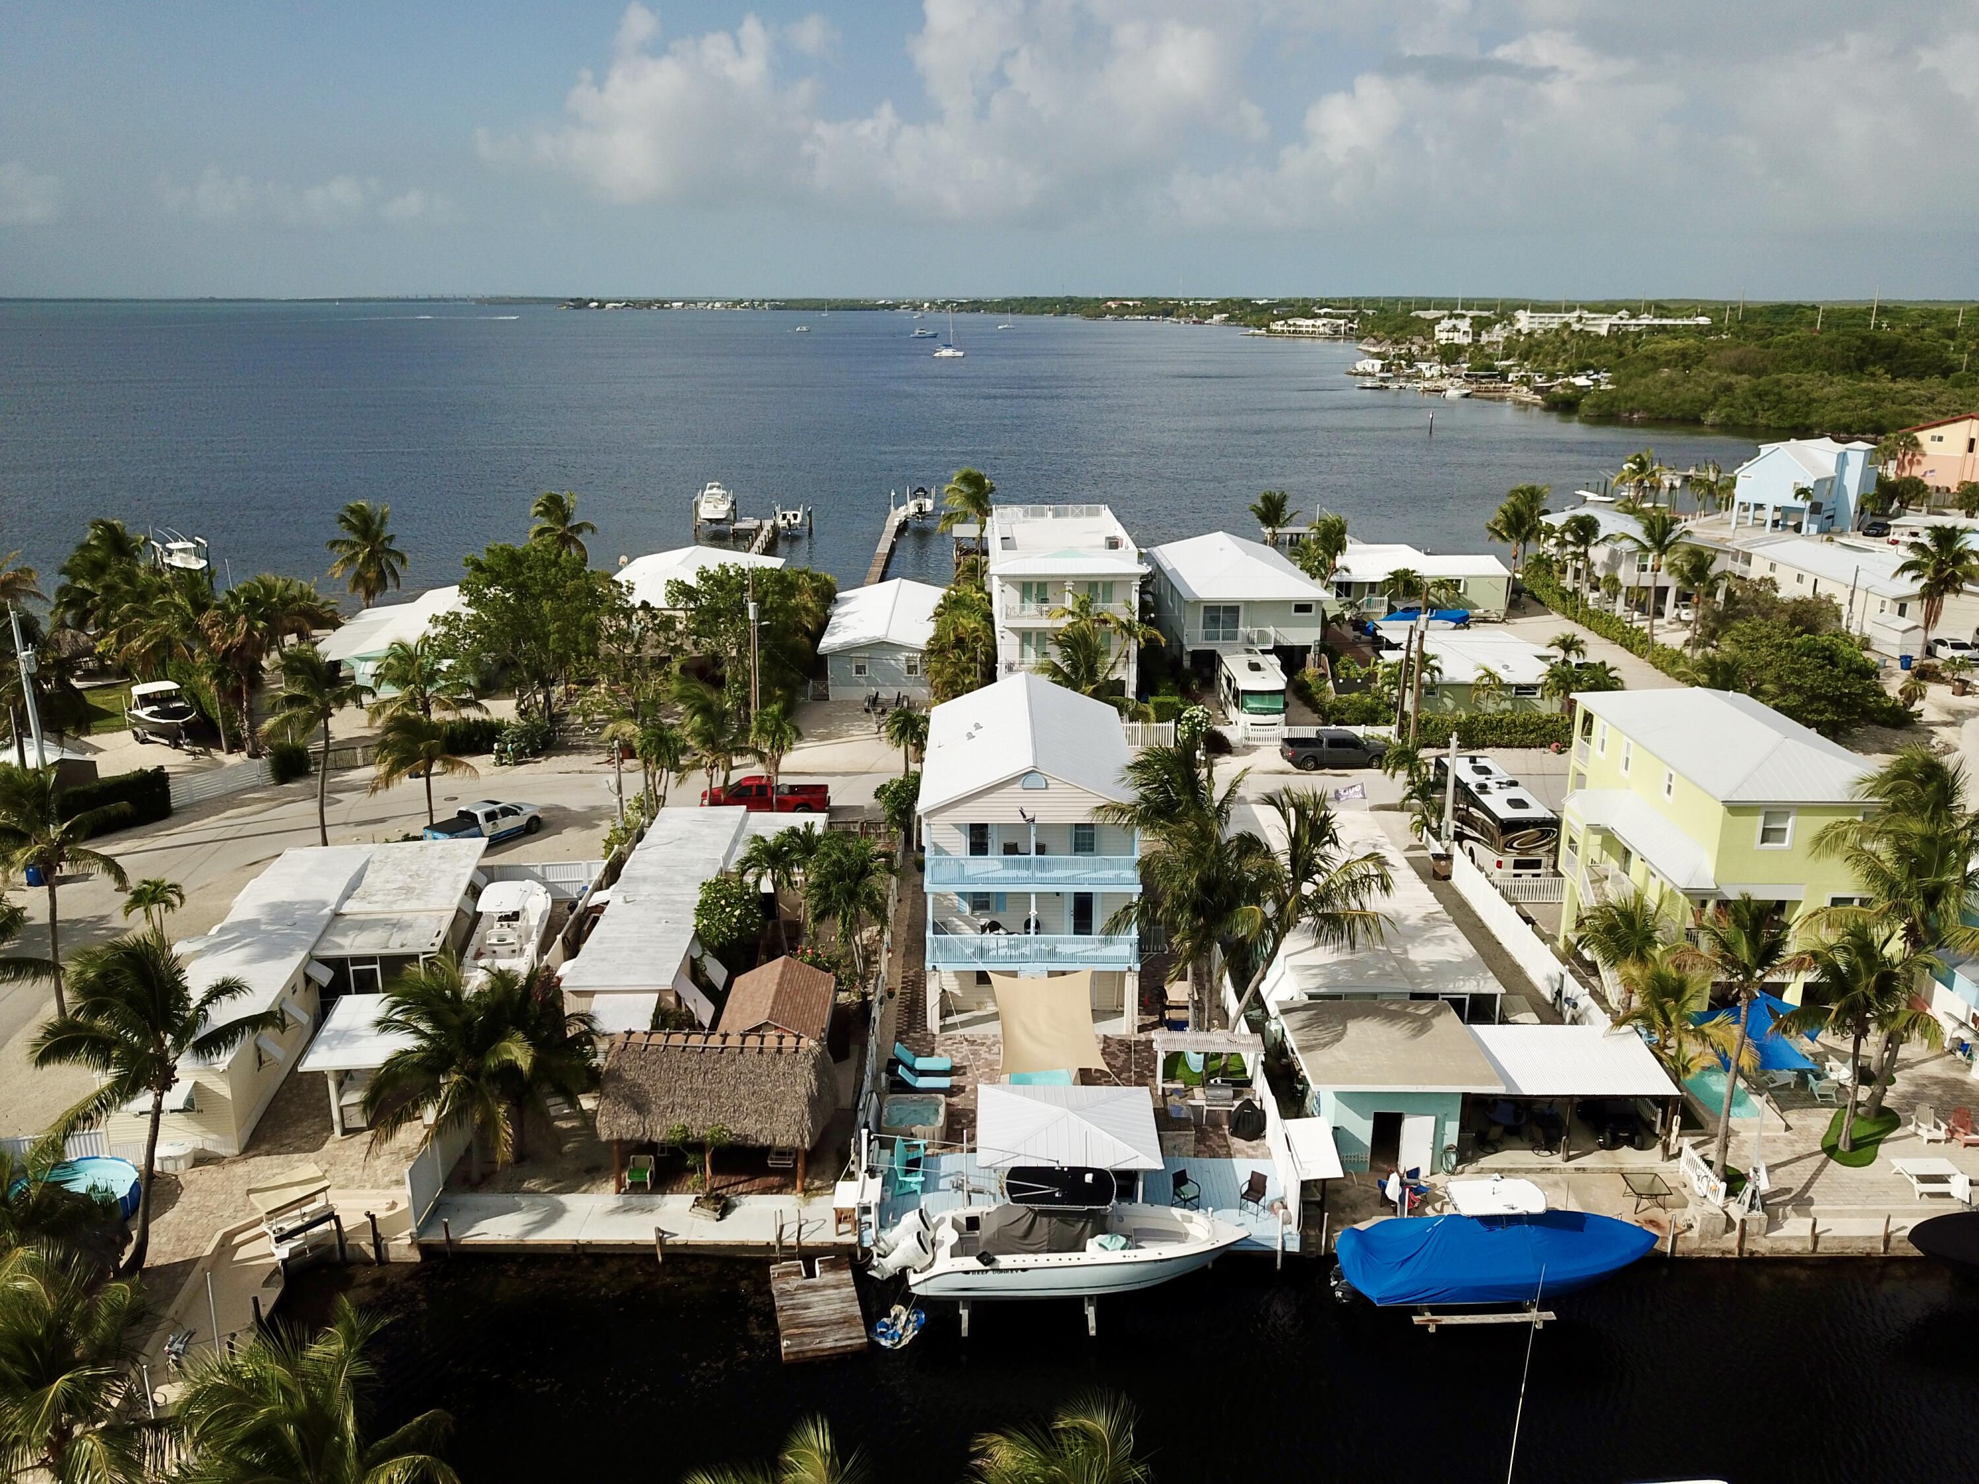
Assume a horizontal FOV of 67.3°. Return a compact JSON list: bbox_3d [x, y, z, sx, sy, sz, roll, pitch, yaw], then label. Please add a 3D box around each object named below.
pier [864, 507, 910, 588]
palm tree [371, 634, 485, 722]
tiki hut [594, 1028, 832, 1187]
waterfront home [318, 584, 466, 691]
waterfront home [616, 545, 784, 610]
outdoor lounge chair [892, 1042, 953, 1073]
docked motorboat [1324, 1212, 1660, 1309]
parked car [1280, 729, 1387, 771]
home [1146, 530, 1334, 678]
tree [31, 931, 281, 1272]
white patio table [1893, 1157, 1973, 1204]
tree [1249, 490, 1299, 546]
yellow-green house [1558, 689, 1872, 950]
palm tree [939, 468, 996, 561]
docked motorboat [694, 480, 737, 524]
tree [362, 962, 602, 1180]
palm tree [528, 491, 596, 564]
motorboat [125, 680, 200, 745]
[{"bbox_3d":[-10.650,-19.432,150.243,1.600,1.300,50.000,0,17,-1],"label":"pier"},{"bbox_3d":[-32.628,-3.118,86.507,6.624,6.226,6.624,0,17,0],"label":"palm tree"},{"bbox_3d":[-7.700,10.345,43.082,6.300,4.250,5.100,0,17,1],"label":"tiki hut"},{"bbox_3d":[-39.500,-7.580,105.808,10.000,3.900,19.000,-3,17,-9],"label":"waterfront home"},{"bbox_3d":[-21.400,-9.477,106.386,11.600,7.200,19.000,0,17,-1],"label":"waterfront home"},{"bbox_3d":[-2.180,10.406,48.444,1.950,0.900,0.720,0,17,0],"label":"outdoor lounge chair"},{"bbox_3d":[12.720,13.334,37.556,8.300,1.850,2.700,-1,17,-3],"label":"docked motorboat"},{"bbox_3d":[18.770,0.305,80.316,5.900,1.930,2.050,-1,17,-5],"label":"parked car"},{"bbox_3d":[17.400,-9.648,104.872,9.400,8.400,19.800,0,17,0],"label":"home"},{"bbox_3d":[-21.142,9.455,38.348,6.147,9.836,6.147,0,17,0],"label":"tree"},{"bbox_3d":[26.600,12.418,42.242,1.700,0.760,1.450,0,17,0],"label":"white patio table"},{"bbox_3d":[22.700,-15.237,119.140,4.300,9.600,4.300,0,17,0],"label":"tree"},{"bbox_3d":[26.700,3.639,55.792,8.800,9.800,13.600,0,17,0],"label":"yellow-green house"},{"bbox_3d":[-1.600,-15.879,119.496,4.700,11.900,4.700,0,17,0],"label":"palm tree"},{"bbox_3d":[-30.630,-27.087,166.855,3.200,3.532,9.300,-1,17,-3],"label":"docked motorboat"},{"bbox_3d":[-14.200,9.420,42.074,6.400,6.600,6.200,0,17,0],"label":"tree"},{"bbox_3d":[-33.500,-14.344,116.826,5.300,10.500,5.300,0,17,0],"label":"palm tree"},{"bbox_3d":[-46.800,-1.533,84.203,2.600,3.400,8.000,-15,22,-41],"label":"motorboat"}]

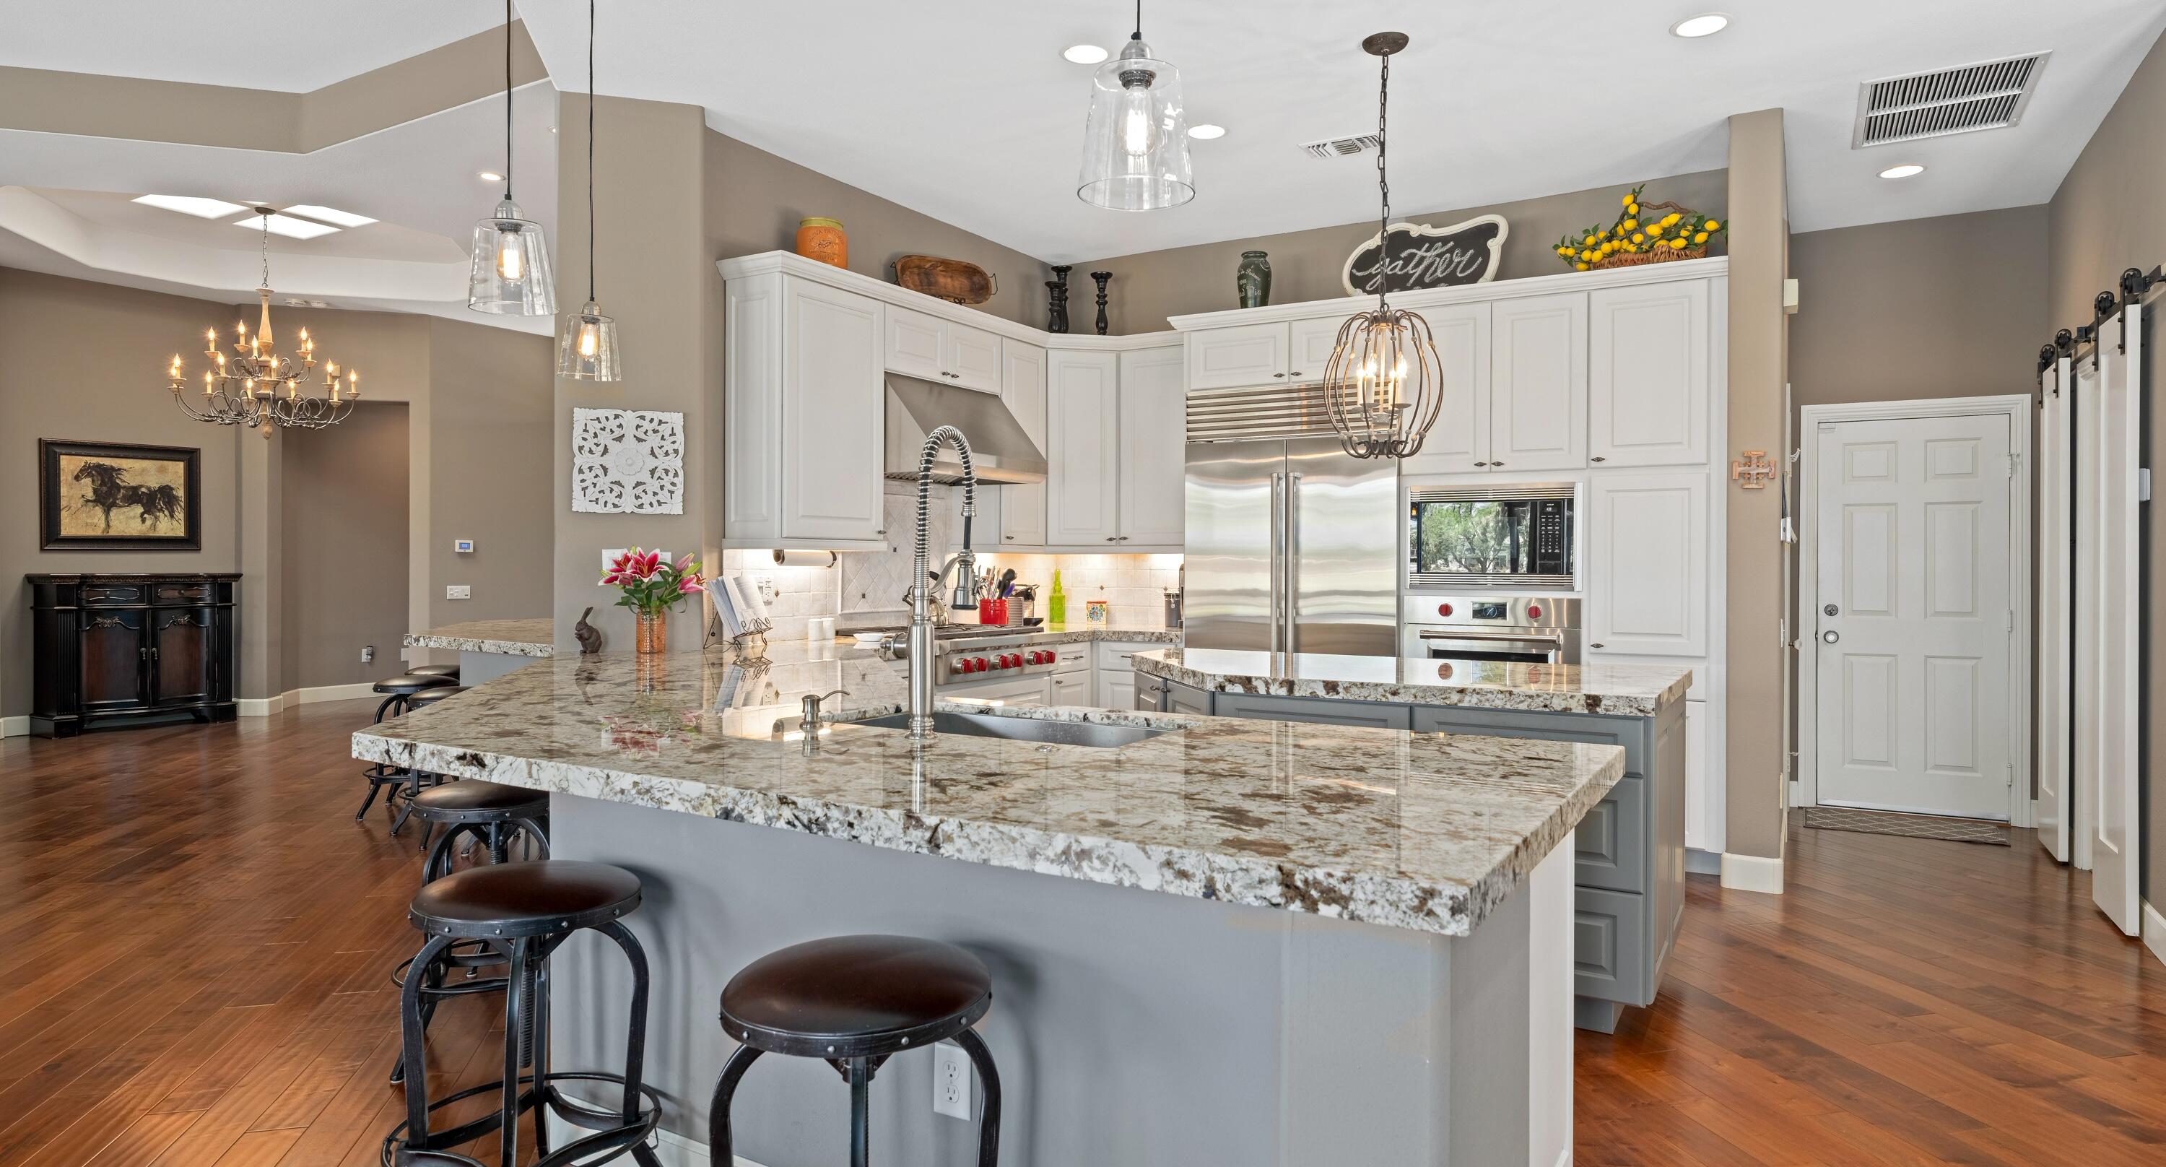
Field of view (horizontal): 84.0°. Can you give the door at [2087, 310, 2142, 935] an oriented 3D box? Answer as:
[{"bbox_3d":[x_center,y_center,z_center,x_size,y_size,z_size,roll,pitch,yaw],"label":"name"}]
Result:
[{"bbox_3d":[3.739,0.118,4.353,0.040,2.165,0.530,0,1,31],"label":"door"}]

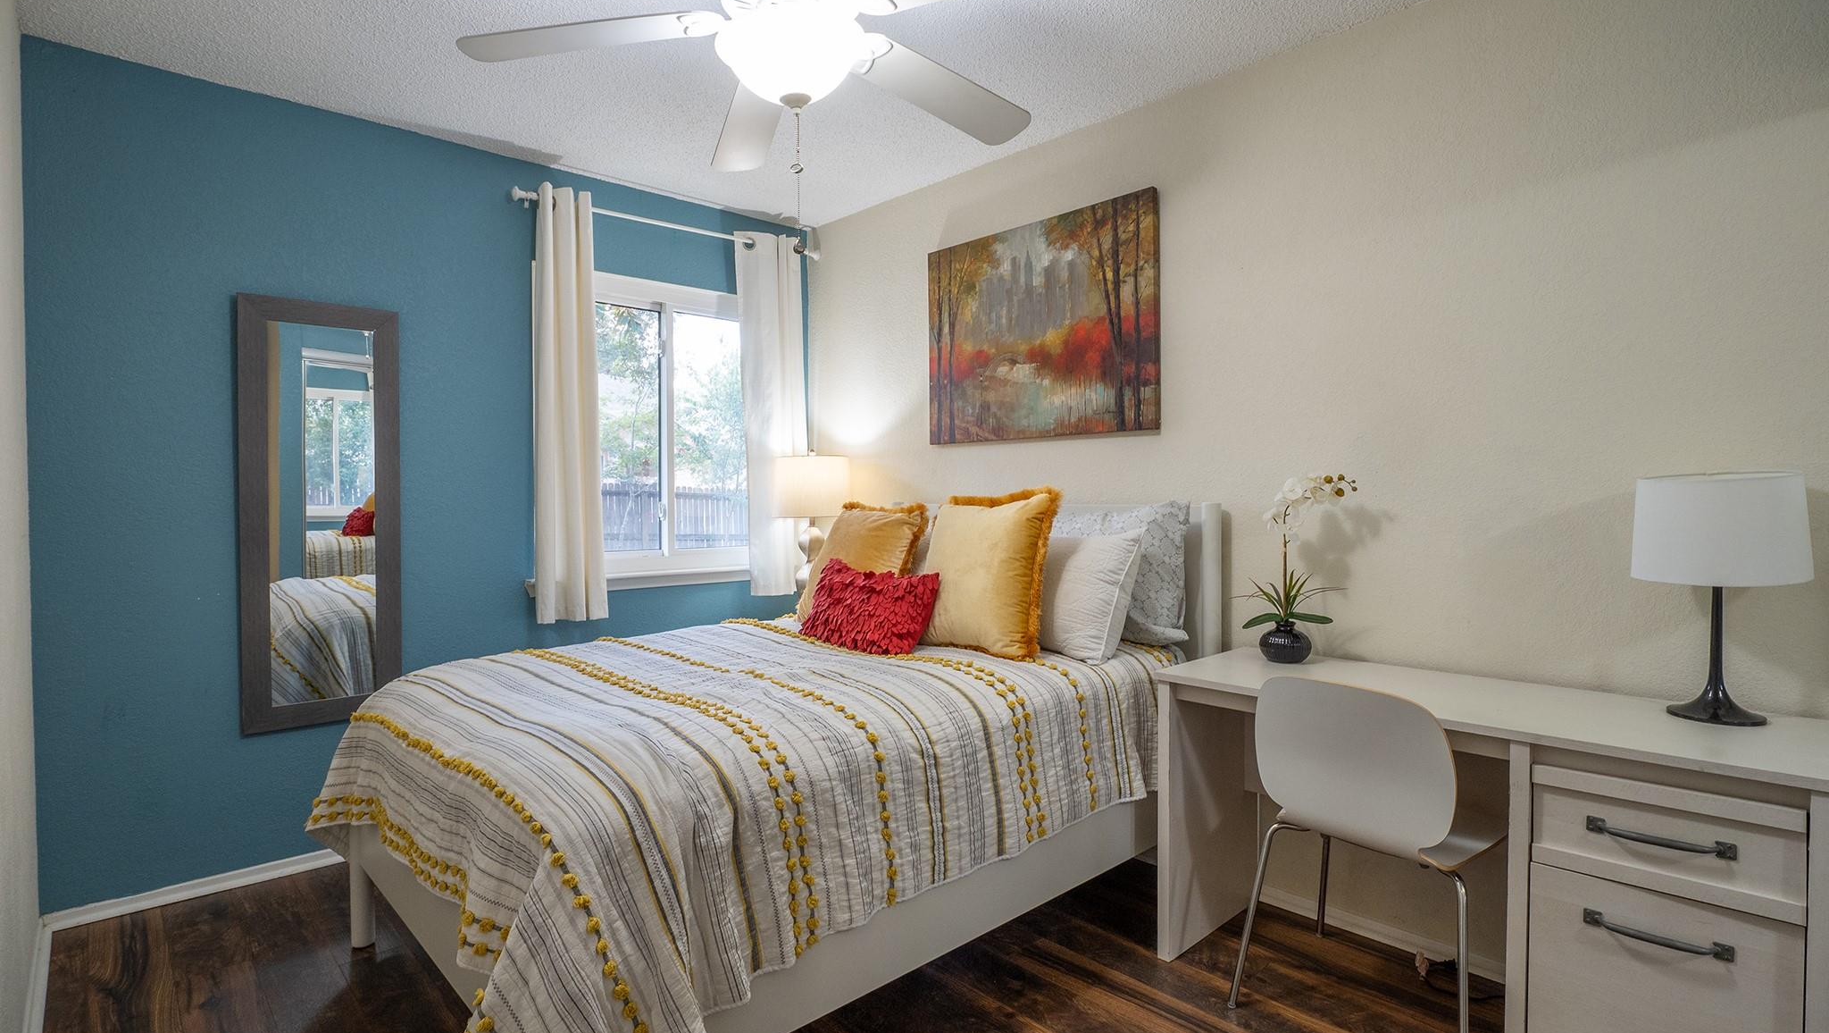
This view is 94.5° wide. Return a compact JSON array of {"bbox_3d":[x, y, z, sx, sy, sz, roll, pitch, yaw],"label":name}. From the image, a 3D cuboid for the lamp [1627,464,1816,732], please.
[{"bbox_3d":[1.570,0.159,1.651,0.265,0.478,0.265,-2,2,-43],"label":"lamp"}]

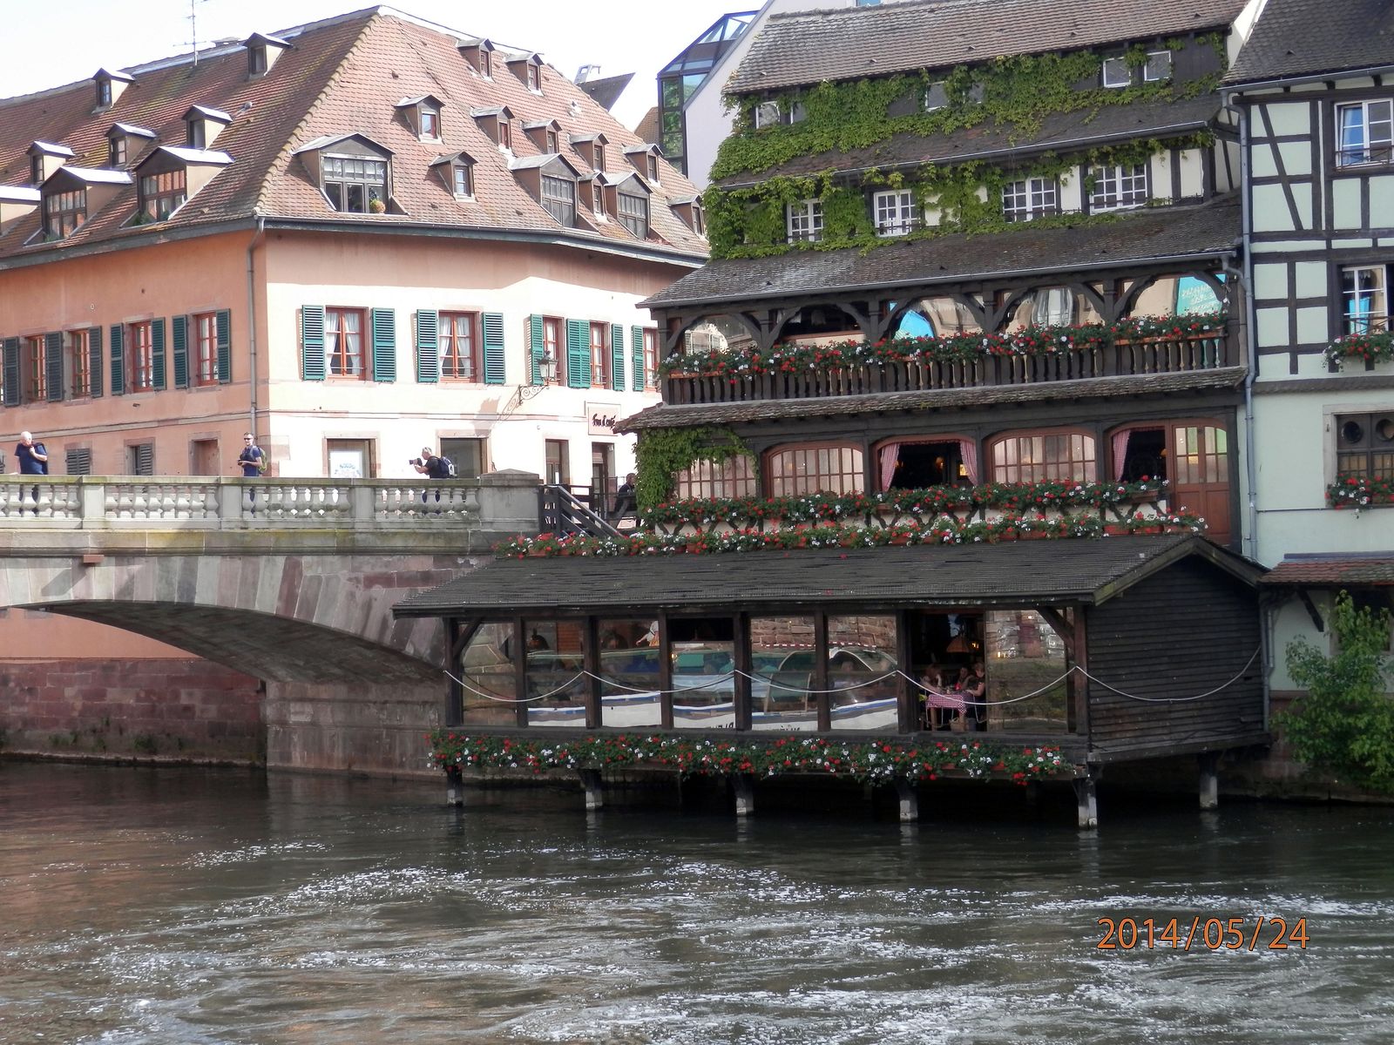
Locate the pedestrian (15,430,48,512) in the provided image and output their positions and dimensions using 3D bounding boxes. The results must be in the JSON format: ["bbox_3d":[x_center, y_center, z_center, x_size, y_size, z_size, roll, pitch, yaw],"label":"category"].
[{"bbox_3d":[-13.019,-0.918,57.624,0.620,1.730,0.480,-2,-1,-18],"label":"pedestrian"}]

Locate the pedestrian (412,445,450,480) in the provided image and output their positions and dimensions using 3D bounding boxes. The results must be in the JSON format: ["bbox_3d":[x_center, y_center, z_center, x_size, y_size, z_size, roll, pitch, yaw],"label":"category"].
[{"bbox_3d":[-5.474,-0.844,60.920,0.880,1.450,0.520,-2,-1,-12],"label":"pedestrian"}]

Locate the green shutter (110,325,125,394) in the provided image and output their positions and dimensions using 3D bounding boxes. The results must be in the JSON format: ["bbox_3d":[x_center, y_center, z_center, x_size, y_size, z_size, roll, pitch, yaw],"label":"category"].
[{"bbox_3d":[-13.916,-3.905,70.456,0.060,1.700,0.579,-1,-1,-44],"label":"green shutter"}]

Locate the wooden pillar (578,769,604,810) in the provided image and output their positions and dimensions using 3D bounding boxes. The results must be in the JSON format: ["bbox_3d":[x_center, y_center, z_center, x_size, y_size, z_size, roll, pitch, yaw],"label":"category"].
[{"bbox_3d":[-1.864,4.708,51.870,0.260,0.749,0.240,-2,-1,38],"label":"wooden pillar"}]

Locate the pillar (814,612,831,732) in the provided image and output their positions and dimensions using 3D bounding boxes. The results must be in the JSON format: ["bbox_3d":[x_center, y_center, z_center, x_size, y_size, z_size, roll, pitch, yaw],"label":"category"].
[{"bbox_3d":[2.084,2.481,48.705,0.160,1.985,0.160,-2,-1,38],"label":"pillar"}]

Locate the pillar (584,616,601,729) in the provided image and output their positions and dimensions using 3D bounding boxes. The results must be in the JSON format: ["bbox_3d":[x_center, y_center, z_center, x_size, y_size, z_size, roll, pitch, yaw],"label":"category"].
[{"bbox_3d":[-1.859,2.675,52.537,0.180,2.014,0.180,-3,-2,39],"label":"pillar"}]

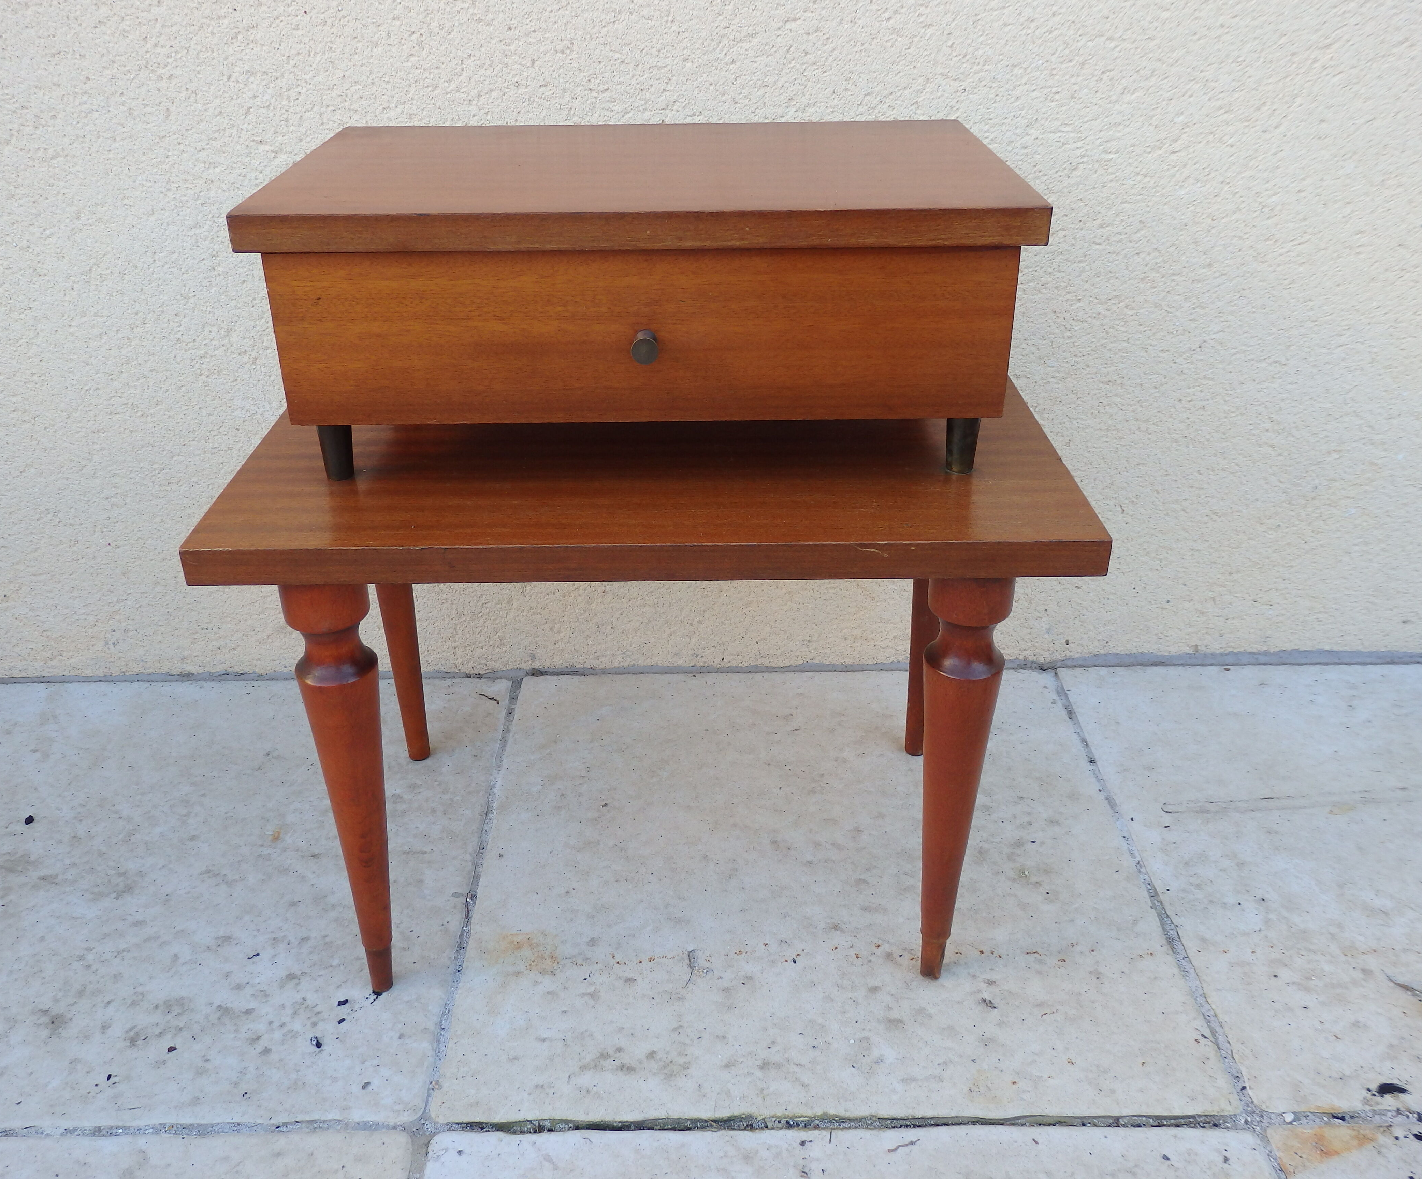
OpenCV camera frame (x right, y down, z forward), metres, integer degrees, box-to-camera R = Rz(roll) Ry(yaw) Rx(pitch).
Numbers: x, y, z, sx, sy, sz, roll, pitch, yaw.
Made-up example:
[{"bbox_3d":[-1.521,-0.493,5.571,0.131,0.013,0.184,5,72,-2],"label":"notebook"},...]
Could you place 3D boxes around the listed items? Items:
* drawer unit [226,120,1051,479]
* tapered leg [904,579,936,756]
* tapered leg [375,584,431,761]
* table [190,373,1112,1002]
[{"bbox_3d":[-0.038,-0.197,0.806,0.439,0.162,0.272,-1,30,-1],"label":"drawer unit"},{"bbox_3d":[0.184,-0.002,1.023,0.046,0.350,0.061,-1,30,-1],"label":"tapered leg"},{"bbox_3d":[-0.262,0.003,1.018,0.046,0.350,0.061,-1,30,-1],"label":"tapered leg"},{"bbox_3d":[-0.035,0.045,0.876,0.495,0.346,0.322,-1,30,0],"label":"table"}]

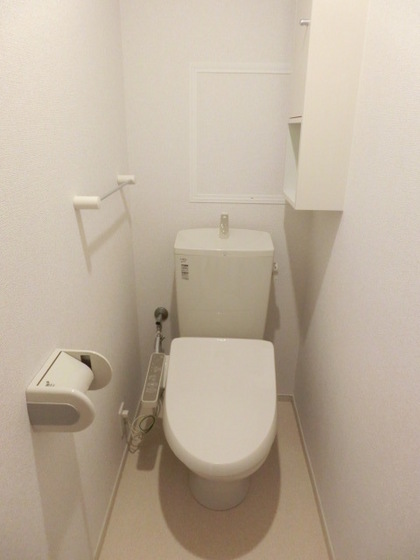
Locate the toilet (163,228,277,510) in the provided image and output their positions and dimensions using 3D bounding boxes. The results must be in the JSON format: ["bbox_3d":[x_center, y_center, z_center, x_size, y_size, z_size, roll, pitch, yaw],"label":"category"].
[{"bbox_3d":[0.043,0.355,1.432,0.384,0.885,0.805,1,21,2],"label":"toilet"}]

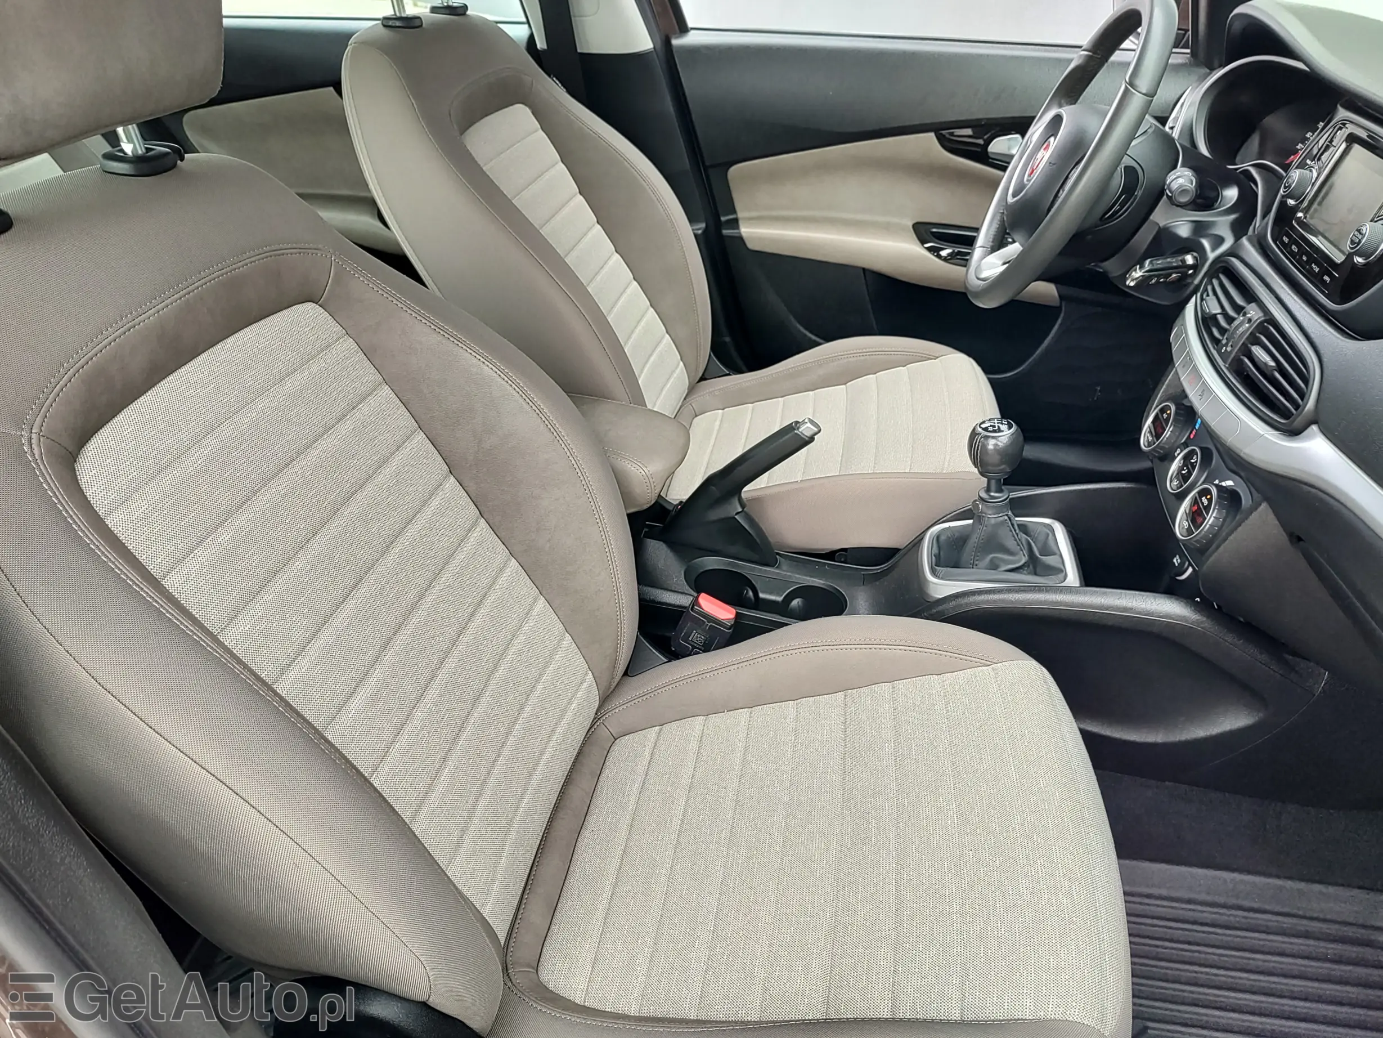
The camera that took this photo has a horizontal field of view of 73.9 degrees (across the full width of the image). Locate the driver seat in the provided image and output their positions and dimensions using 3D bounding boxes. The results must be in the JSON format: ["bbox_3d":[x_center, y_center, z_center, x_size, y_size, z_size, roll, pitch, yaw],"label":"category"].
[{"bbox_3d":[0.029,-0.322,1.246,0.855,0.780,0.525,6,35,9],"label":"driver seat"}]

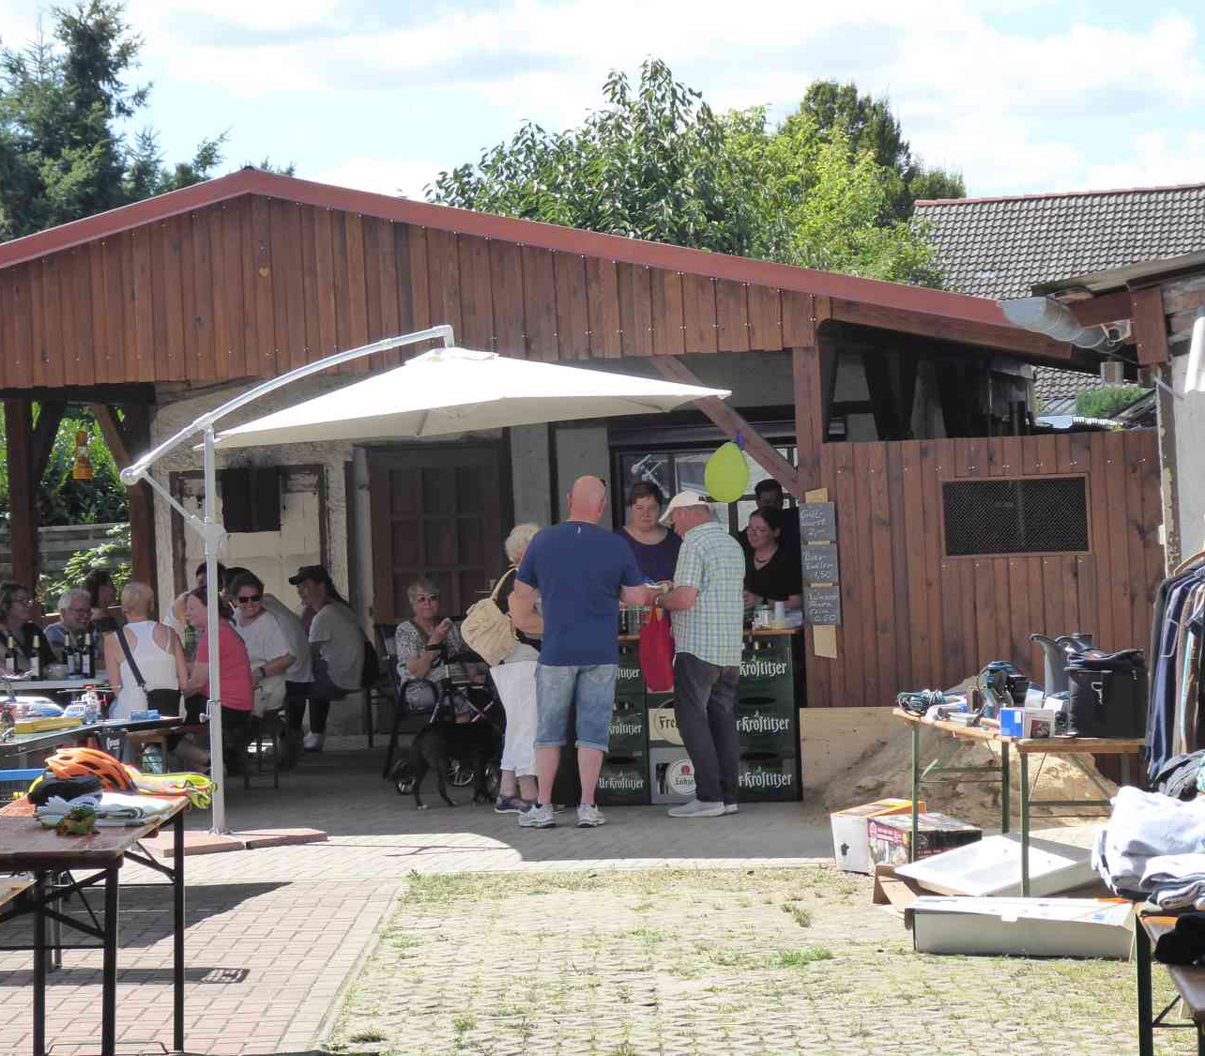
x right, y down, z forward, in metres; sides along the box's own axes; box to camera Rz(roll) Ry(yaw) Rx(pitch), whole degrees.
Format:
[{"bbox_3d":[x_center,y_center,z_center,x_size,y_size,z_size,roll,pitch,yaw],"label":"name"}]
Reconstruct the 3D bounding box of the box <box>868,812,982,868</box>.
[{"bbox_3d":[1.452,1.455,16.620,0.345,0.240,0.550,-1,1,-15],"label":"box"}]

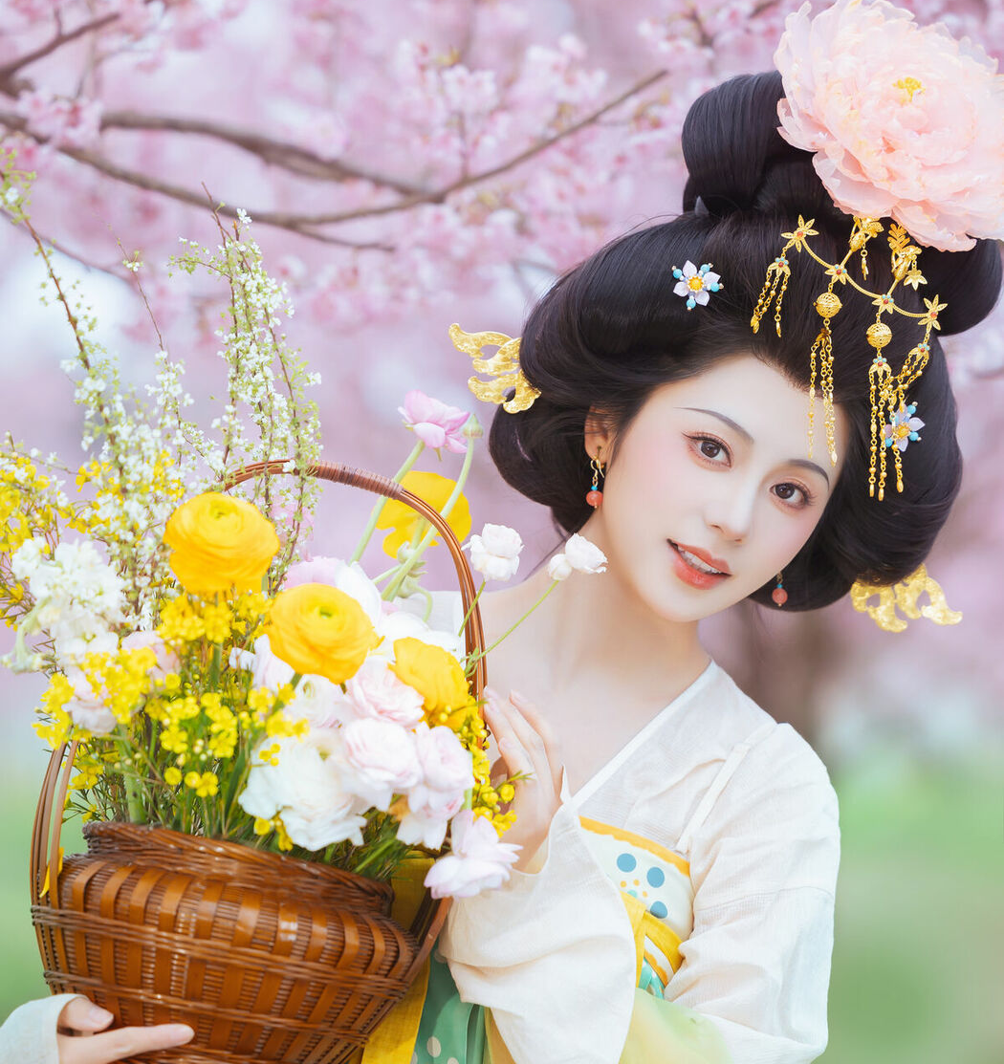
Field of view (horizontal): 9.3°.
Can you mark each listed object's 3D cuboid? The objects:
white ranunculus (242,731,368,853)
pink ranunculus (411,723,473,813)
[{"bbox_3d":[-0.120,0.157,3.730,0.079,0.074,0.060,0,-1,0],"label":"white ranunculus"},{"bbox_3d":[-0.038,0.145,3.770,0.044,0.055,0.046,0,-1,-14],"label":"pink ranunculus"}]

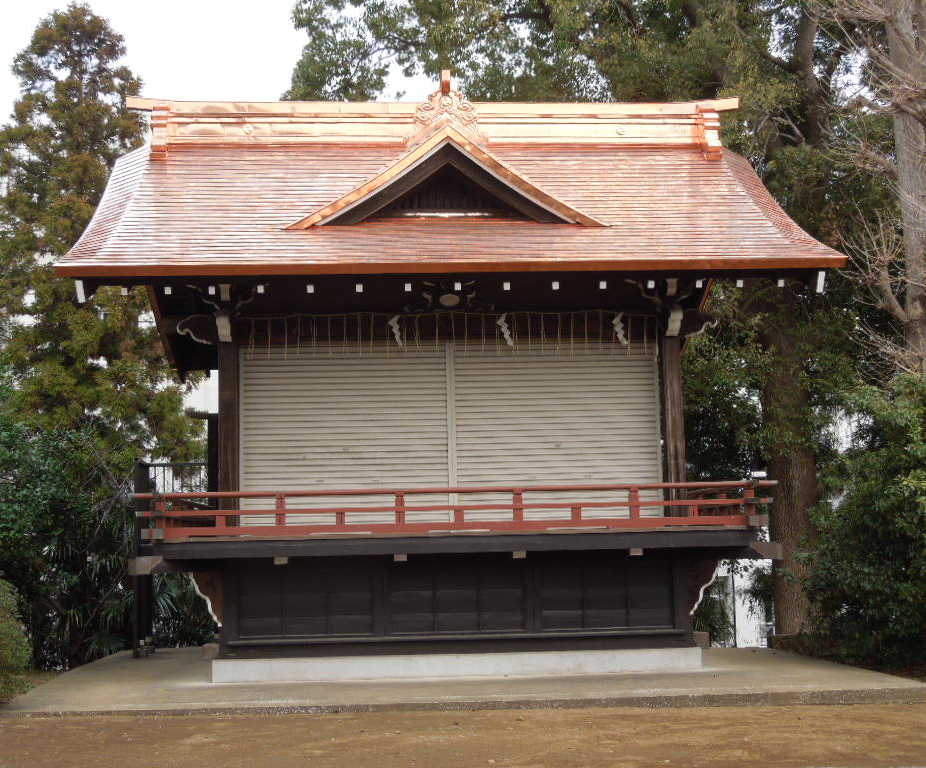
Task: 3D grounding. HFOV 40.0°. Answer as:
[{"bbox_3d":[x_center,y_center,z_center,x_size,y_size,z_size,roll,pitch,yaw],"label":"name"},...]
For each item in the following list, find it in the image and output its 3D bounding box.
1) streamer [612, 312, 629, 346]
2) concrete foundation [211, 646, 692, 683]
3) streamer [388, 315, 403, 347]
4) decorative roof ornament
[{"bbox_3d":[1.806,-0.623,14.584,0.177,0.385,0.047,-1,-7,-4],"label":"streamer"},{"bbox_3d":[-0.219,3.386,16.364,5.313,0.234,5.226,-1,-7,-4],"label":"concrete foundation"},{"bbox_3d":[-0.762,-0.603,14.391,0.156,0.359,0.047,-1,-7,-4],"label":"streamer"},{"bbox_3d":[-0.178,-3.167,14.572,0.838,0.804,0.429,-1,-7,-4],"label":"decorative roof ornament"}]

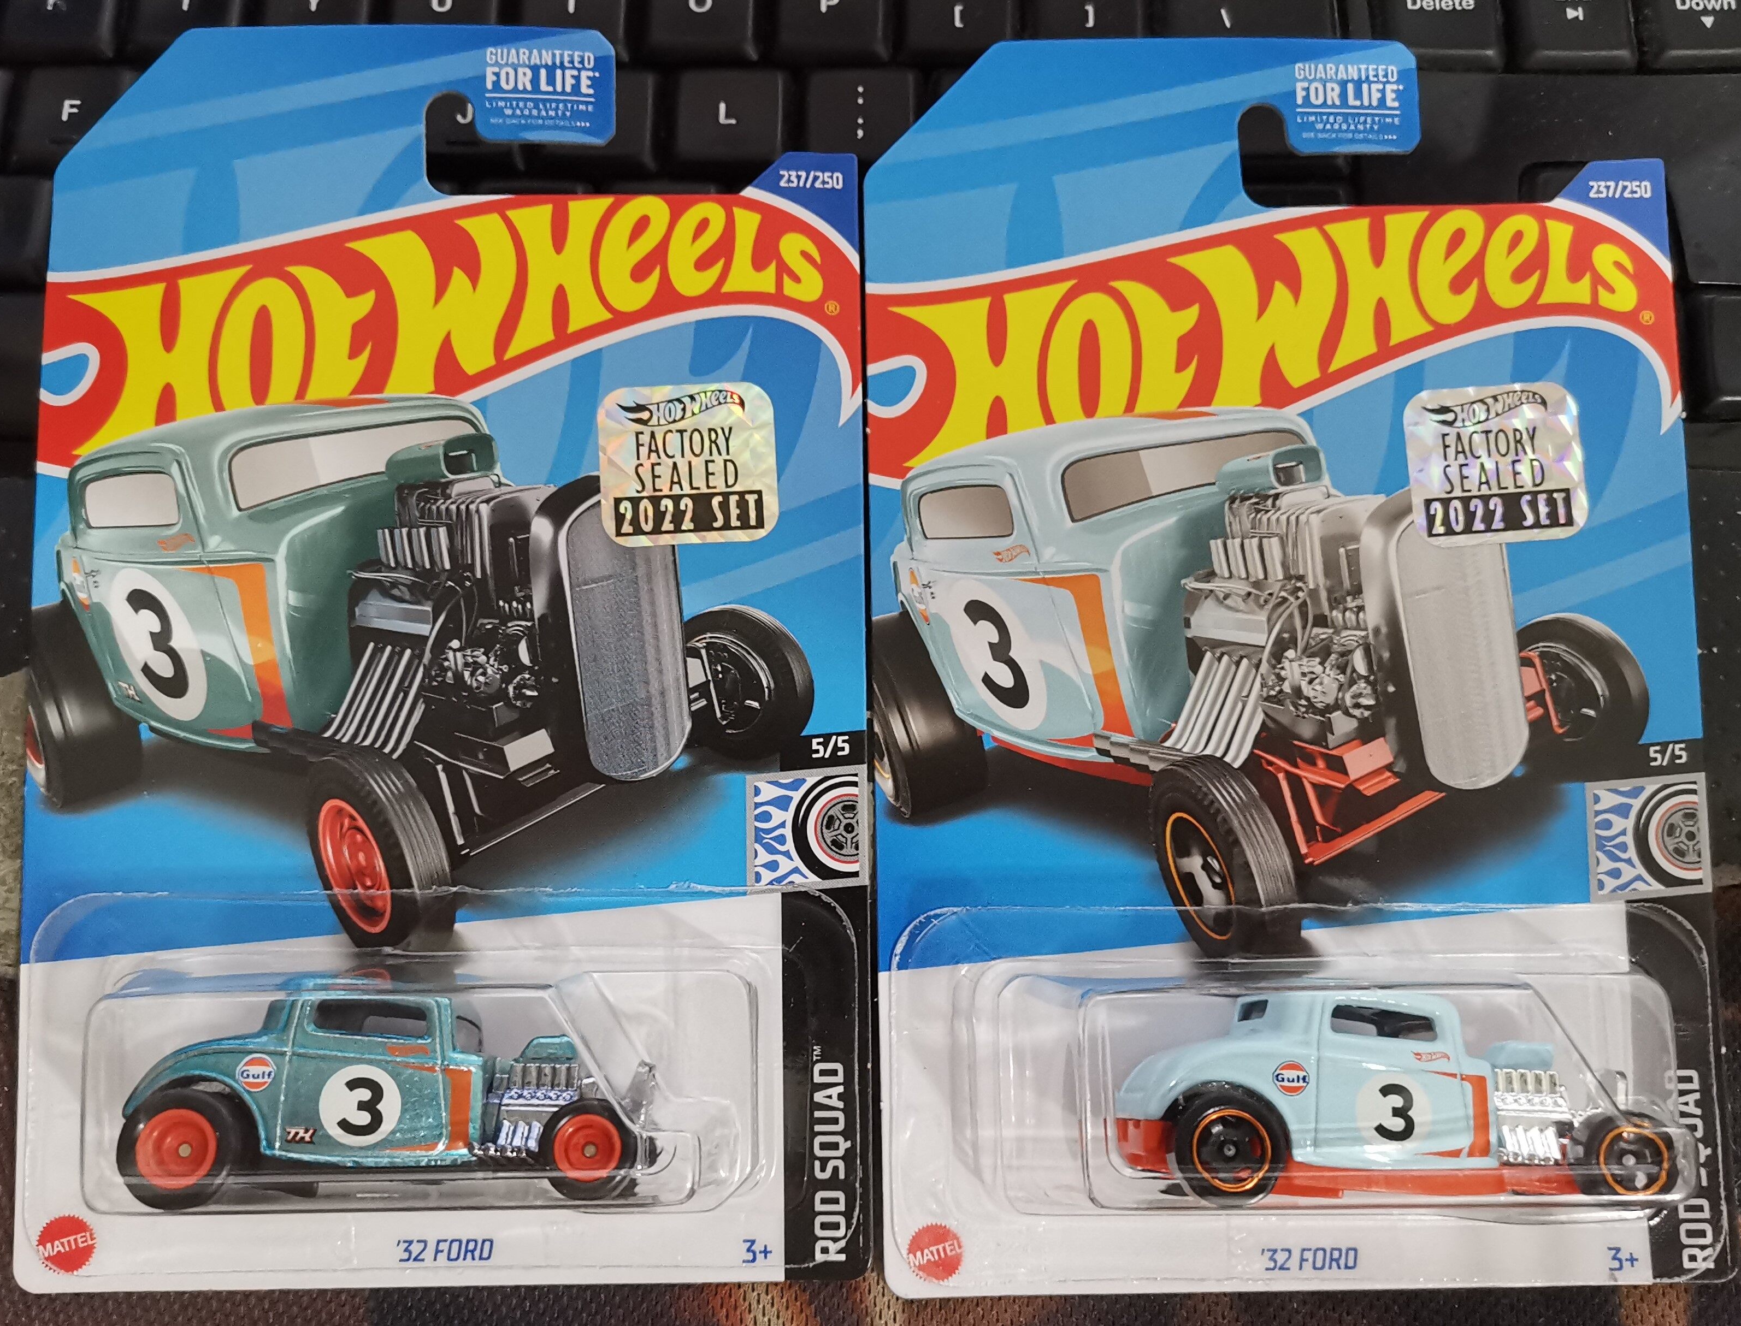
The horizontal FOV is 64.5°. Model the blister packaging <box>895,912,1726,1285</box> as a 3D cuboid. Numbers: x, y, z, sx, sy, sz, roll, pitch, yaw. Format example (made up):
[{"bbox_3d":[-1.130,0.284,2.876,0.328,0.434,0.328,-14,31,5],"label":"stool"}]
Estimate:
[{"bbox_3d":[0.056,0.054,0.160,0.106,0.033,0.048,0,85,0],"label":"blister packaging"}]

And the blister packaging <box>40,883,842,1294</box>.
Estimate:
[{"bbox_3d":[-0.054,0.052,0.159,0.106,0.033,0.047,-1,85,-1],"label":"blister packaging"}]

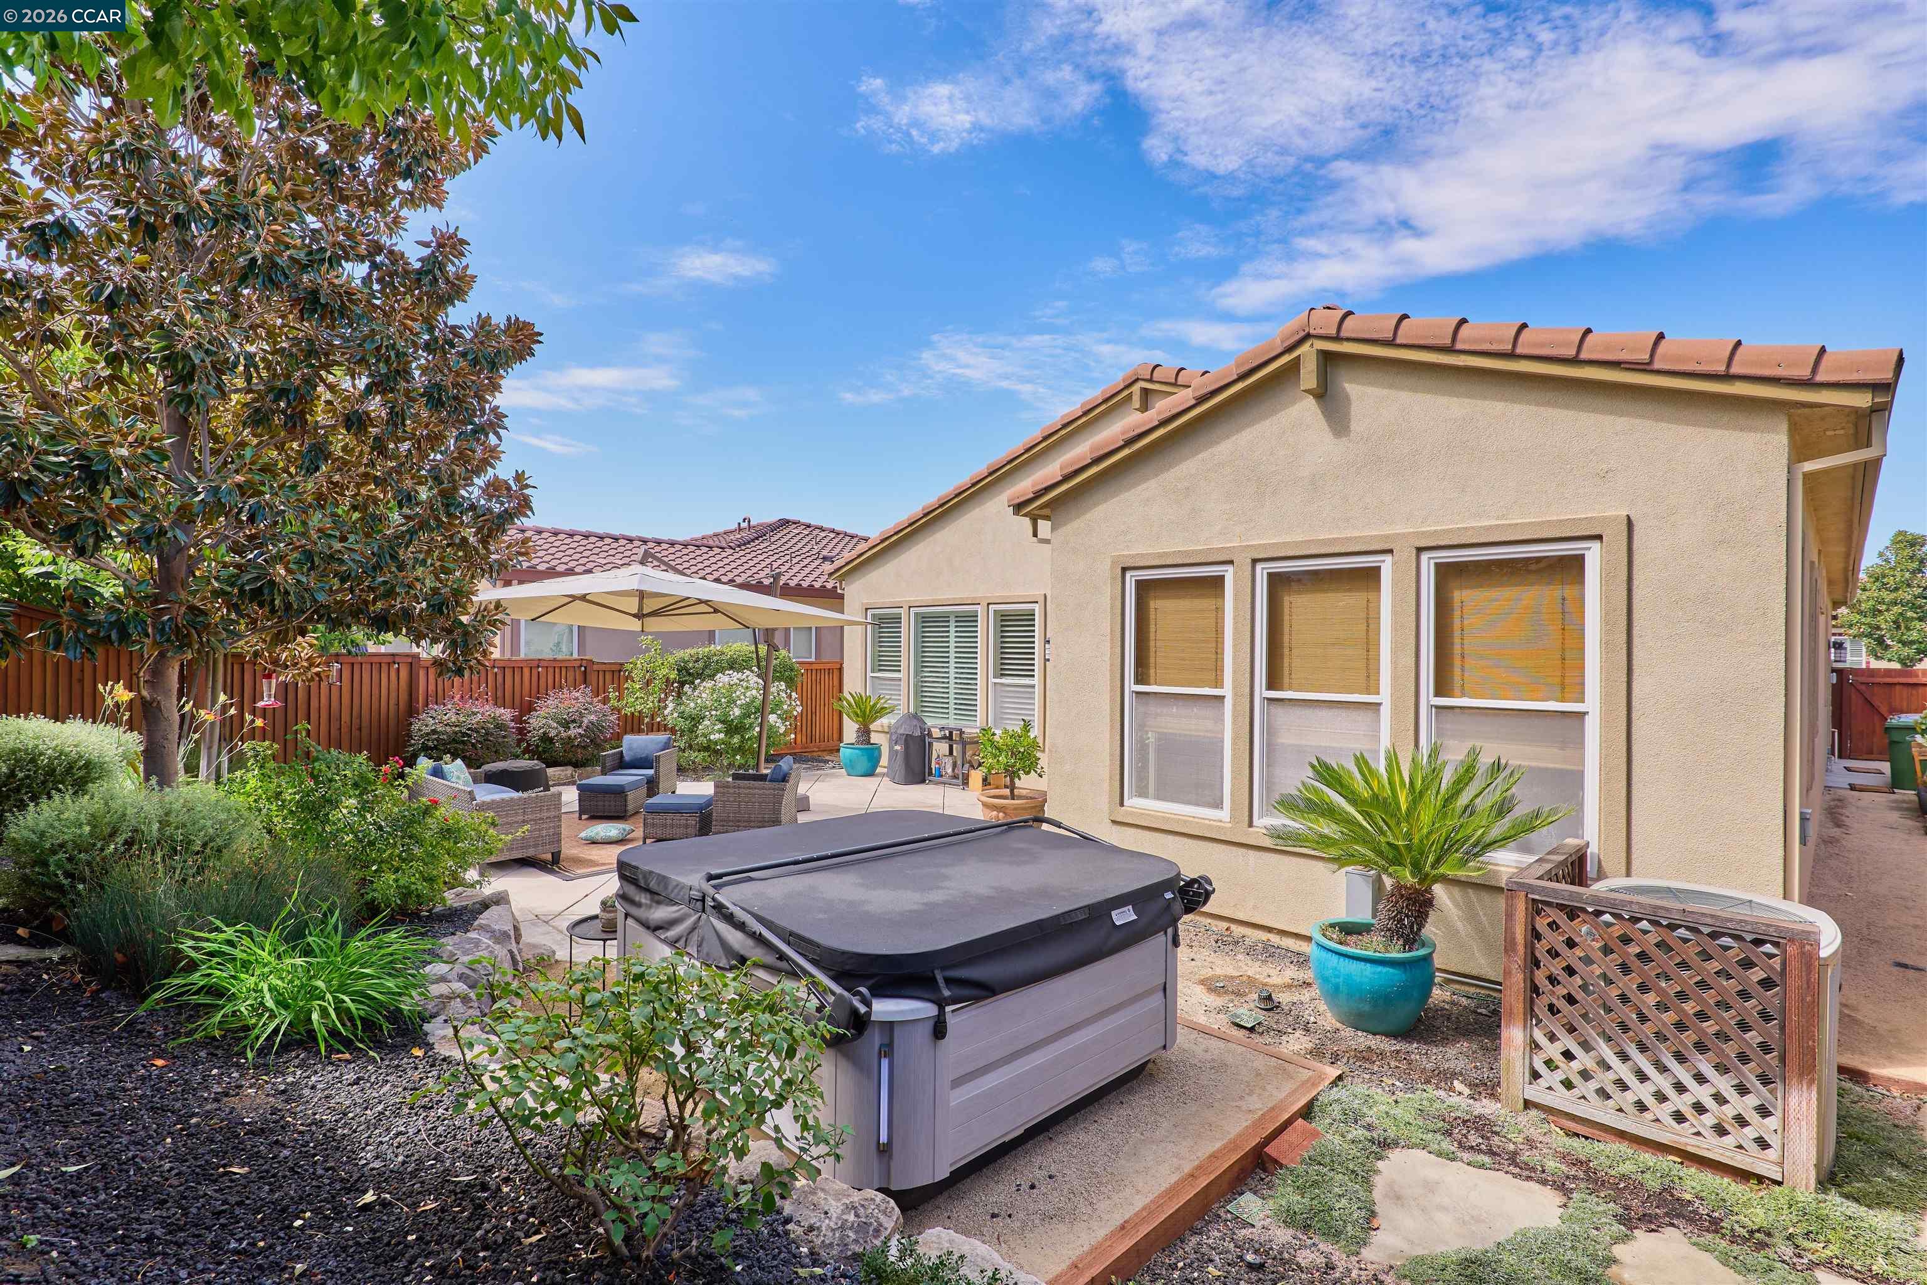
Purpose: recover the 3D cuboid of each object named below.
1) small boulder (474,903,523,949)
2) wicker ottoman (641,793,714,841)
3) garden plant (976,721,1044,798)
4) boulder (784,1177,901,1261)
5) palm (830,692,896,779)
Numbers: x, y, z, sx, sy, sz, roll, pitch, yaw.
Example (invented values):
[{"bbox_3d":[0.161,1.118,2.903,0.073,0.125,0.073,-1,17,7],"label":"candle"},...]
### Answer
[{"bbox_3d":[-3.070,1.873,5.650,0.310,0.300,0.340,0,0,-29],"label":"small boulder"},{"bbox_3d":[-2.940,1.825,8.850,0.580,0.410,0.540,0,0,3],"label":"wicker ottoman"},{"bbox_3d":[0.501,1.274,9.350,0.730,0.880,0.730,0,0,0],"label":"garden plant"},{"bbox_3d":[-0.385,1.820,2.720,0.370,0.250,0.310,0,0,-9],"label":"boulder"},{"bbox_3d":[-1.514,1.389,12.950,0.950,1.310,0.950,0,0,0],"label":"palm"}]

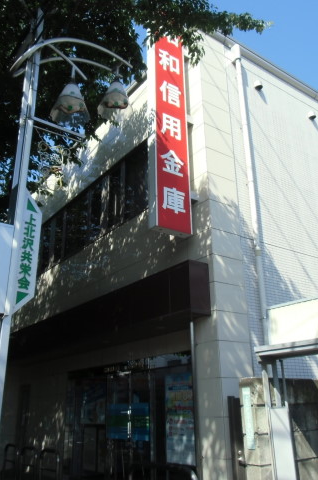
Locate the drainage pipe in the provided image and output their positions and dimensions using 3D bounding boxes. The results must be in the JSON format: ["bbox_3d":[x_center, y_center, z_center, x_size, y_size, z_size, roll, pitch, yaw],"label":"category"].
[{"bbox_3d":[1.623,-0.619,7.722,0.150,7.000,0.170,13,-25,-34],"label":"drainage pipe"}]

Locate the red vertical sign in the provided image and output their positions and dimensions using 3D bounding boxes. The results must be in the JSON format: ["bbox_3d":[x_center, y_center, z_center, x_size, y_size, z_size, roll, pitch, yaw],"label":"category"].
[{"bbox_3d":[0.147,-2.176,7.723,0.700,4.407,0.200,13,-25,-34],"label":"red vertical sign"}]

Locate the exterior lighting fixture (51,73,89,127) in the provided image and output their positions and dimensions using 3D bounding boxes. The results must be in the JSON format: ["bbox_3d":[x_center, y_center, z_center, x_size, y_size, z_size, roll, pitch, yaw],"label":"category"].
[{"bbox_3d":[-1.218,-1.989,6.165,0.490,0.640,0.490,-1,-21,0],"label":"exterior lighting fixture"}]

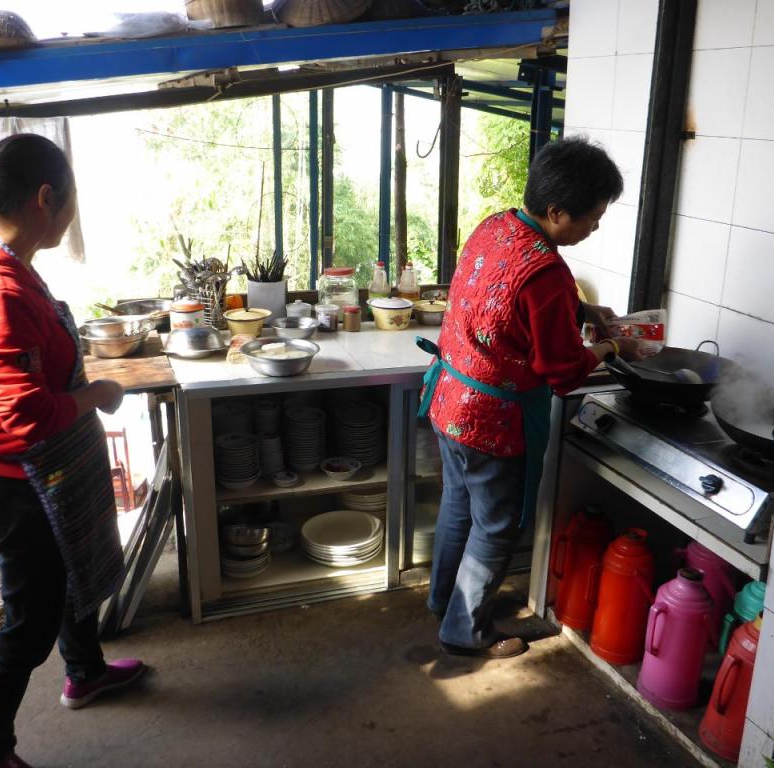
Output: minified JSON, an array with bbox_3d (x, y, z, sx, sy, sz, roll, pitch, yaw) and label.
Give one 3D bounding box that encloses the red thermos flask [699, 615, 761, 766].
[{"bbox_3d":[0.852,0.717,2.004,0.205,0.370,0.165,-12,21,-35],"label":"red thermos flask"}]

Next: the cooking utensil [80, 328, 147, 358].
[{"bbox_3d":[-0.920,-0.131,2.800,0.218,0.065,0.218,-7,19,-21],"label":"cooking utensil"}]

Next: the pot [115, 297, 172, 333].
[{"bbox_3d":[-0.888,-0.250,3.125,0.270,0.090,0.270,-7,19,-21],"label":"pot"}]

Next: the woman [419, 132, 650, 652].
[{"bbox_3d":[0.383,0.057,2.378,0.620,1.470,0.480,-5,18,-17],"label":"woman"}]

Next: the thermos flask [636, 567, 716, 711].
[{"bbox_3d":[0.783,0.678,2.240,0.195,0.370,0.165,-7,19,-21],"label":"thermos flask"}]

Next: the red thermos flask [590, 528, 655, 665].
[{"bbox_3d":[0.668,0.594,2.381,0.205,0.380,0.165,6,18,15],"label":"red thermos flask"}]

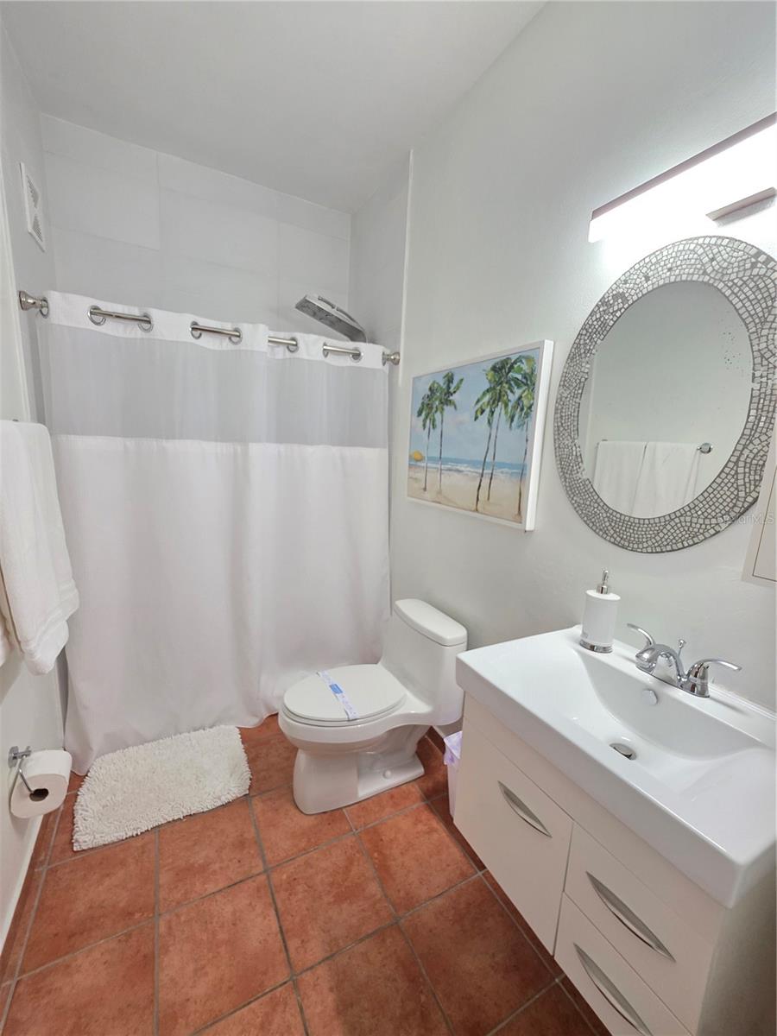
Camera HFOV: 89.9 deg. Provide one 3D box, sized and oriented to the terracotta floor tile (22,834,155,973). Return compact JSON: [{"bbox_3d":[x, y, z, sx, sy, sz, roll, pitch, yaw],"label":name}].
[{"bbox_3d":[-0.889,1.151,1.198,0.303,0.010,0.303,-3,11,-28],"label":"terracotta floor tile"}]

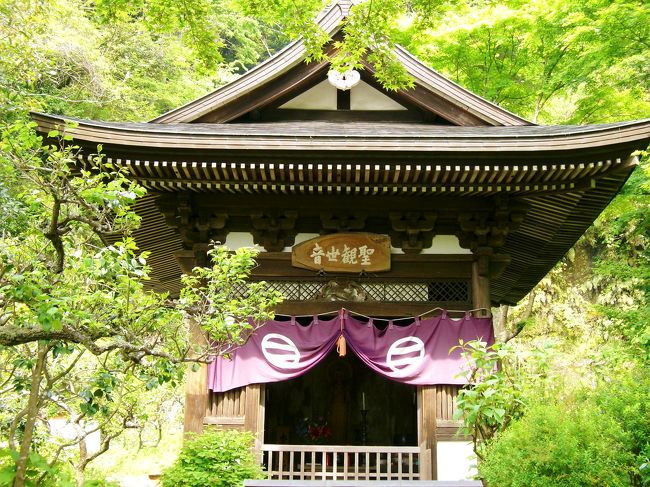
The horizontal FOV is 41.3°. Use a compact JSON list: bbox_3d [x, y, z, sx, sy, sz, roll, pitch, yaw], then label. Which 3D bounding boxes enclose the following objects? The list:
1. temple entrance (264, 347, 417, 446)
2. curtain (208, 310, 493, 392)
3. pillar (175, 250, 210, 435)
[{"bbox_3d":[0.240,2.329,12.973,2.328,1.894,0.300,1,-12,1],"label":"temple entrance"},{"bbox_3d":[0.387,1.617,12.864,4.214,1.172,0.200,1,-12,1],"label":"curtain"},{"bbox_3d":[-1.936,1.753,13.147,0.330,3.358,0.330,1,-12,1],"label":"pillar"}]

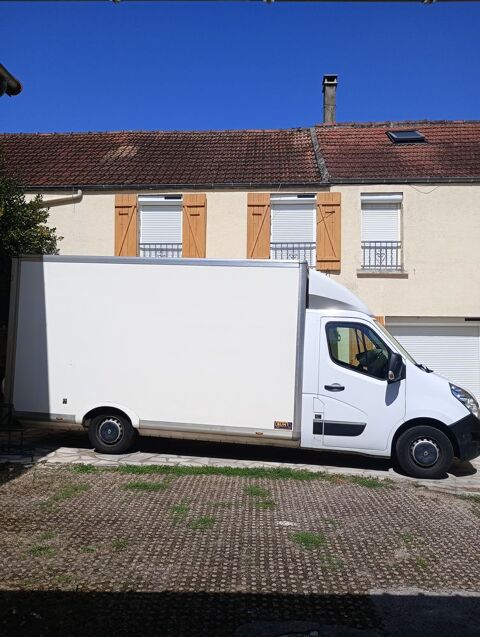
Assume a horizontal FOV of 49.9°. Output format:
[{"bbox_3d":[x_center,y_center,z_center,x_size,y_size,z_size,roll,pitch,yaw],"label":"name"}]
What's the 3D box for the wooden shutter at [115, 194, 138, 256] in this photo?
[{"bbox_3d":[-2.509,-1.900,11.359,0.499,1.673,0.045,0,-1,4],"label":"wooden shutter"}]

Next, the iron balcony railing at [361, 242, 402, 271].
[{"bbox_3d":[3.041,-1.343,11.056,0.865,0.623,0.050,0,-1,4],"label":"iron balcony railing"}]

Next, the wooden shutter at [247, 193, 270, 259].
[{"bbox_3d":[0.402,-1.879,11.170,0.487,1.673,0.045,0,-1,4],"label":"wooden shutter"}]

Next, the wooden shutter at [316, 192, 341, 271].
[{"bbox_3d":[1.906,-1.864,11.072,0.512,1.673,0.045,0,-1,4],"label":"wooden shutter"}]

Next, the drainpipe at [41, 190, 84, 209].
[{"bbox_3d":[-3.935,-2.650,11.420,0.941,0.434,0.150,0,-1,4],"label":"drainpipe"}]

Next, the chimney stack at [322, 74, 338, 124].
[{"bbox_3d":[2.576,-6.140,14.681,0.420,1.450,0.420,0,-1,4],"label":"chimney stack"}]

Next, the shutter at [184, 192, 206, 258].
[{"bbox_3d":[-1.006,-1.884,11.261,0.510,1.673,0.045,0,-1,4],"label":"shutter"}]

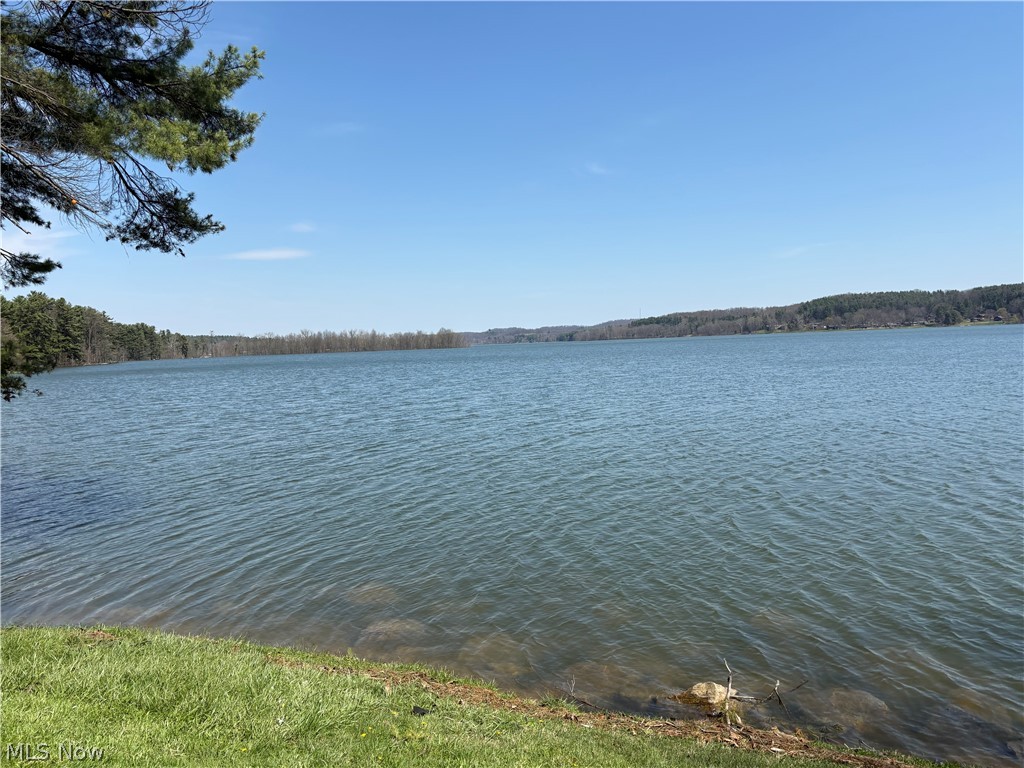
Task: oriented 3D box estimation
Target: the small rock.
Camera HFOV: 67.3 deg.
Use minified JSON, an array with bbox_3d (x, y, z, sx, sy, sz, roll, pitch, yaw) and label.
[{"bbox_3d":[1.170,1.939,4.750,0.400,0.150,0.280,-2,3,6],"label":"small rock"}]

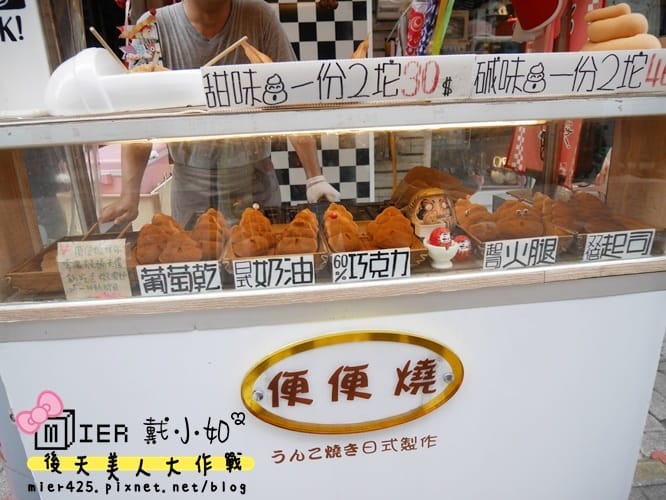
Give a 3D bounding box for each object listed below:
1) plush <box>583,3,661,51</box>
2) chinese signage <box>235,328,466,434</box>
[{"bbox_3d":[0.585,-0.415,0.937,0.175,0.165,0.170,-4,17,-3],"label":"plush"},{"bbox_3d":[0.044,0.270,0.921,0.447,0.238,0.020,-4,17,-3],"label":"chinese signage"}]

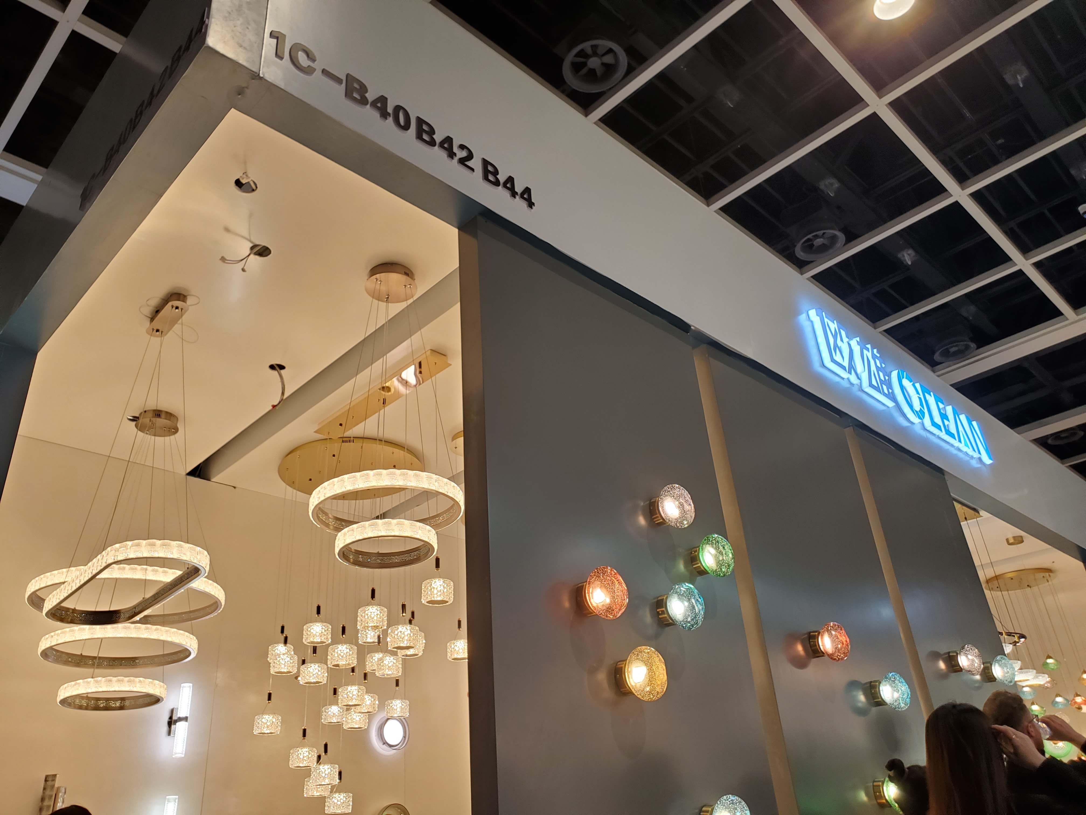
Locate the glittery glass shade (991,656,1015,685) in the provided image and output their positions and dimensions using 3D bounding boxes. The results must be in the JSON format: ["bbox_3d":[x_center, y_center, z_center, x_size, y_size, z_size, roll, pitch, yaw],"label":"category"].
[{"bbox_3d":[2.430,1.372,4.293,0.147,0.147,0.079,21,-37,-40],"label":"glittery glass shade"}]

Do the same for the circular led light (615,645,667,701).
[{"bbox_3d":[0.271,0.736,2.243,0.147,0.147,0.118,21,-37,-40],"label":"circular led light"}]

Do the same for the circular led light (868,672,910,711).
[{"bbox_3d":[1.395,1.145,3.284,0.147,0.147,0.125,21,-37,-40],"label":"circular led light"}]

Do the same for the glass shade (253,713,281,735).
[{"bbox_3d":[-1.340,1.538,3.970,0.122,0.086,0.122,-4,-27,-2],"label":"glass shade"}]

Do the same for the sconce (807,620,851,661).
[{"bbox_3d":[1.071,0.884,3.072,0.147,0.147,0.125,21,-37,-40],"label":"sconce"}]

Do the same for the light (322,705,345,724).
[{"bbox_3d":[-1.067,1.570,4.175,0.122,0.086,0.122,21,-37,-40],"label":"light"}]

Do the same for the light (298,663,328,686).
[{"bbox_3d":[-1.156,1.347,4.120,0.132,0.085,0.132,21,-37,-40],"label":"light"}]

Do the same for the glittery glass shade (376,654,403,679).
[{"bbox_3d":[-0.693,1.169,3.679,0.114,0.073,0.114,-4,-28,-2],"label":"glittery glass shade"}]

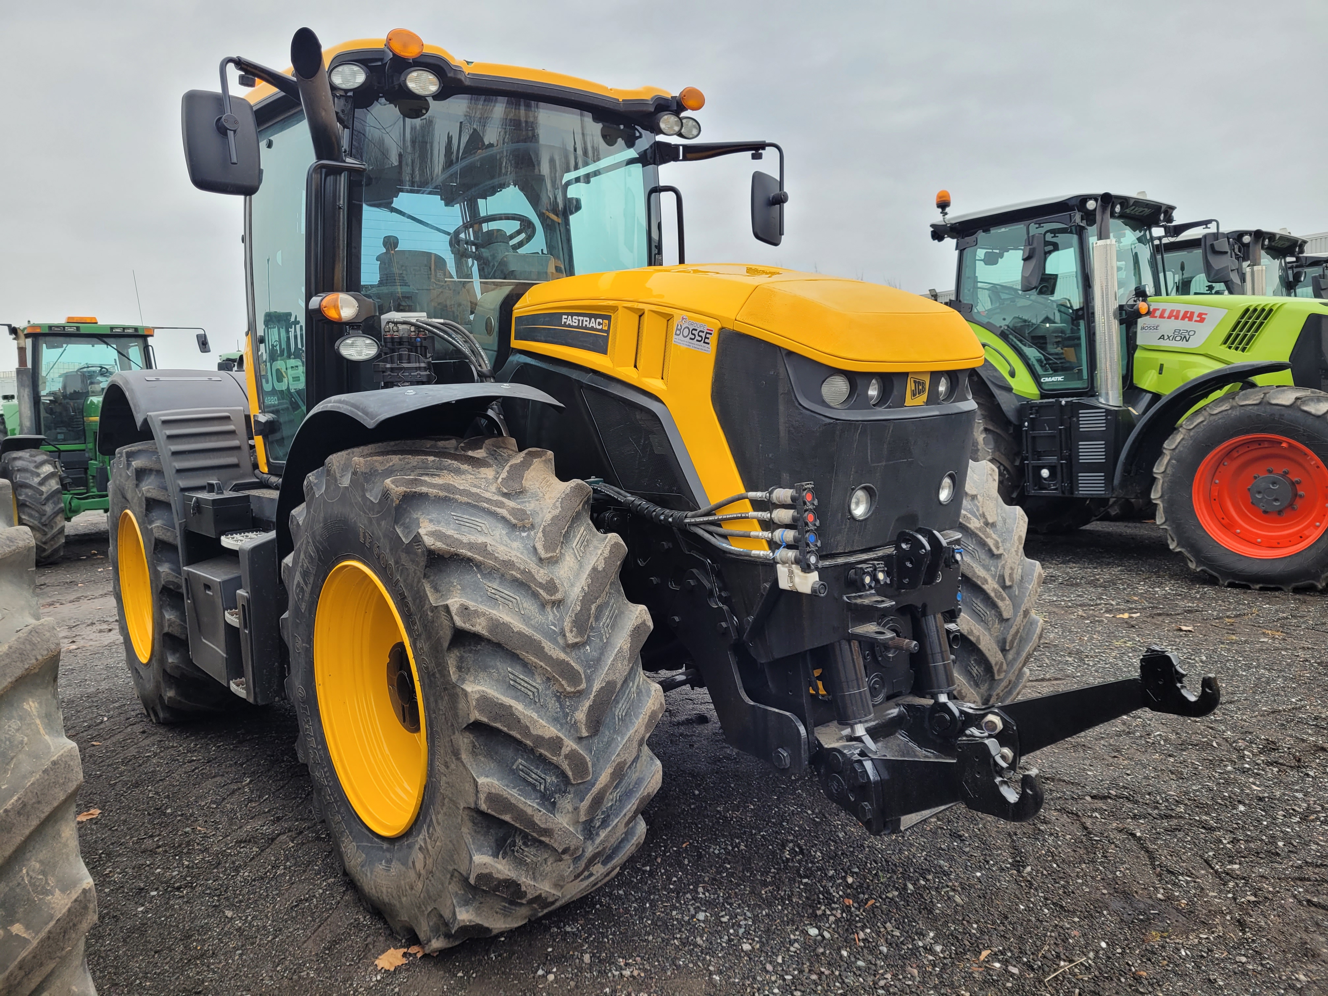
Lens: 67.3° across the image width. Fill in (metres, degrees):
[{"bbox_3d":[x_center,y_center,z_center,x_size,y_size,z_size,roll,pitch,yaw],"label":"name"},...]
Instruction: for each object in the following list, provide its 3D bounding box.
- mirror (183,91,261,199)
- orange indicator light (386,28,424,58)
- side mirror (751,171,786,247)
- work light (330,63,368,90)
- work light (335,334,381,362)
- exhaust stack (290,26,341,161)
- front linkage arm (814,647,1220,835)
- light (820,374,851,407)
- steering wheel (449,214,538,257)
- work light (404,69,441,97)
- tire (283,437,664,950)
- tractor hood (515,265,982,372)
[{"bbox_3d":[-1.472,-1.181,3.314,0.247,0.333,0.091,-6,6,-34],"label":"mirror"},{"bbox_3d":[-0.932,-1.613,3.552,0.138,0.109,0.091,-6,6,-33],"label":"orange indicator light"},{"bbox_3d":[0.501,-1.416,4.887,0.091,0.333,0.242,1,6,40],"label":"side mirror"},{"bbox_3d":[-1.154,-1.534,3.628,0.144,0.101,0.086,-6,6,-29],"label":"work light"},{"bbox_3d":[-1.043,-0.508,3.390,0.151,0.099,0.086,-6,6,-30],"label":"work light"},{"bbox_3d":[-1.214,-1.403,3.488,0.116,0.441,0.126,-7,14,2],"label":"exhaust stack"},{"bbox_3d":[0.899,0.627,2.656,0.939,0.374,0.768,-7,6,-38],"label":"front linkage arm"},{"bbox_3d":[0.439,-0.282,2.646,0.091,0.091,0.081,-5,5,-23],"label":"light"},{"bbox_3d":[-0.759,-1.152,4.482,0.404,0.081,0.404,-7,-13,-38],"label":"steering wheel"},{"bbox_3d":[-0.897,-1.519,3.663,0.141,0.101,0.086,-6,6,-35],"label":"work light"},{"bbox_3d":[-0.680,0.550,3.119,0.606,1.515,1.545,-7,6,-38],"label":"tire"},{"bbox_3d":[0.216,-0.589,3.335,0.768,0.434,1.555,-7,6,-38],"label":"tractor hood"}]

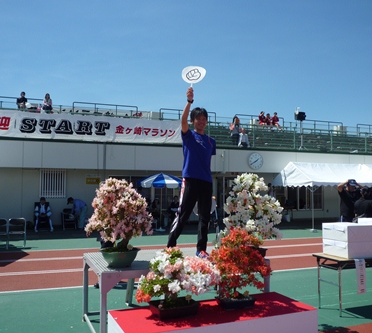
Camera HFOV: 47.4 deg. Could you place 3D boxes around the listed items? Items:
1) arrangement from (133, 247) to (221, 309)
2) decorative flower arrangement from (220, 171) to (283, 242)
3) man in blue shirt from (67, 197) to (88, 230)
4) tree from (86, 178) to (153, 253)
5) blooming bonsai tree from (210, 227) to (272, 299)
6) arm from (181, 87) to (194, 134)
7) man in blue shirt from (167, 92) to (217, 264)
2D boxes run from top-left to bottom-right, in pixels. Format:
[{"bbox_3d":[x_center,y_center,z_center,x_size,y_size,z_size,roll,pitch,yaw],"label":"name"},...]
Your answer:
[{"bbox_3d":[-0.077,1.019,3.850,0.740,0.560,0.580,1,-2,-23],"label":"arrangement"},{"bbox_3d":[0.777,0.524,5.100,0.740,0.870,0.640,1,-2,-23],"label":"decorative flower arrangement"},{"bbox_3d":[-3.614,1.566,14.100,0.680,1.100,0.500,1,-2,-18],"label":"man in blue shirt"},{"bbox_3d":[-0.712,0.510,4.500,0.660,0.790,0.600,1,-2,-23],"label":"tree"},{"bbox_3d":[0.544,0.946,4.150,0.560,0.710,0.500,1,-2,-23],"label":"blooming bonsai tree"},{"bbox_3d":[0.017,-0.644,4.870,0.150,0.540,0.160,1,-2,-23],"label":"arm"},{"bbox_3d":[0.064,0.070,4.900,0.540,1.980,0.400,1,-2,-24],"label":"man in blue shirt"}]

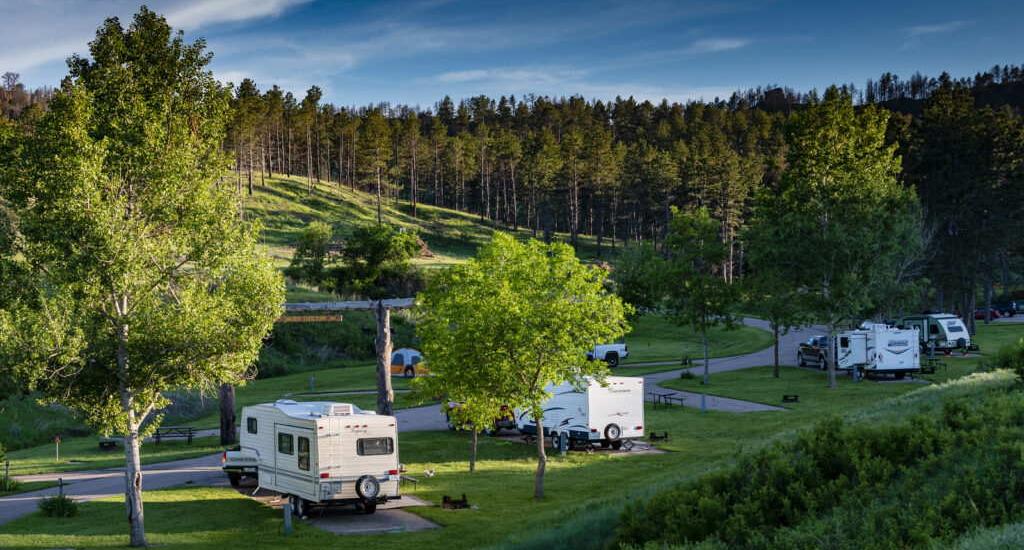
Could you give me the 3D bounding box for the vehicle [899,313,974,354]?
[{"bbox_3d":[28.254,4.047,134.864,2.300,2.800,5.700,-1,-1,-33],"label":"vehicle"}]

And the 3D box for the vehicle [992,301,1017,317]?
[{"bbox_3d":[56.656,4.062,232.958,4.800,1.800,1.900,-1,-1,26],"label":"vehicle"}]

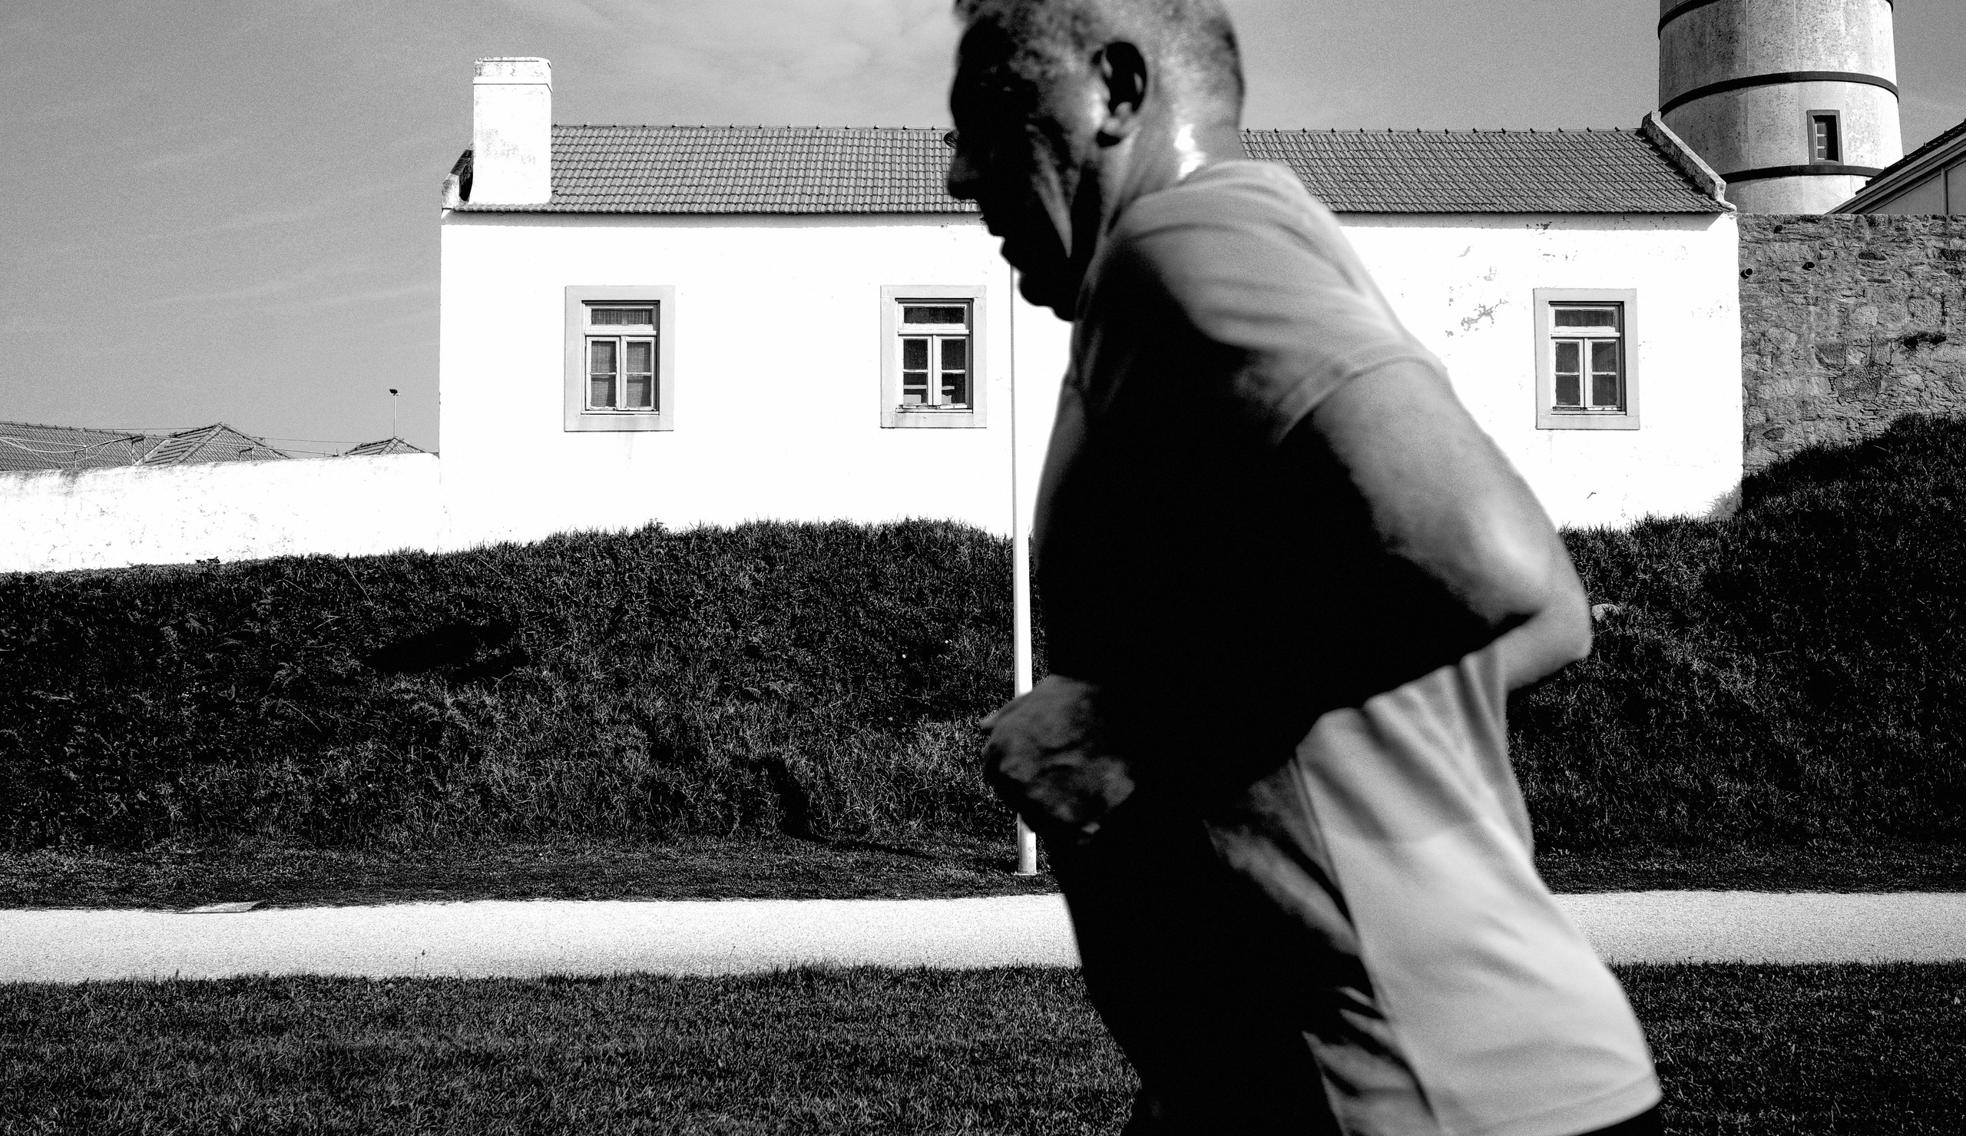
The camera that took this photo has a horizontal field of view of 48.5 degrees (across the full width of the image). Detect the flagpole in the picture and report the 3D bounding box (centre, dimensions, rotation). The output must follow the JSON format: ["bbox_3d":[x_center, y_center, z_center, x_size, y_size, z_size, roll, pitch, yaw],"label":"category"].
[{"bbox_3d":[0.251,-0.687,14.773,0.116,5.500,0.116,0,-3,0],"label":"flagpole"}]

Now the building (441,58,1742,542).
[{"bbox_3d":[1.309,-3.279,30.063,16.190,6.330,5.800,0,-3,-3],"label":"building"}]

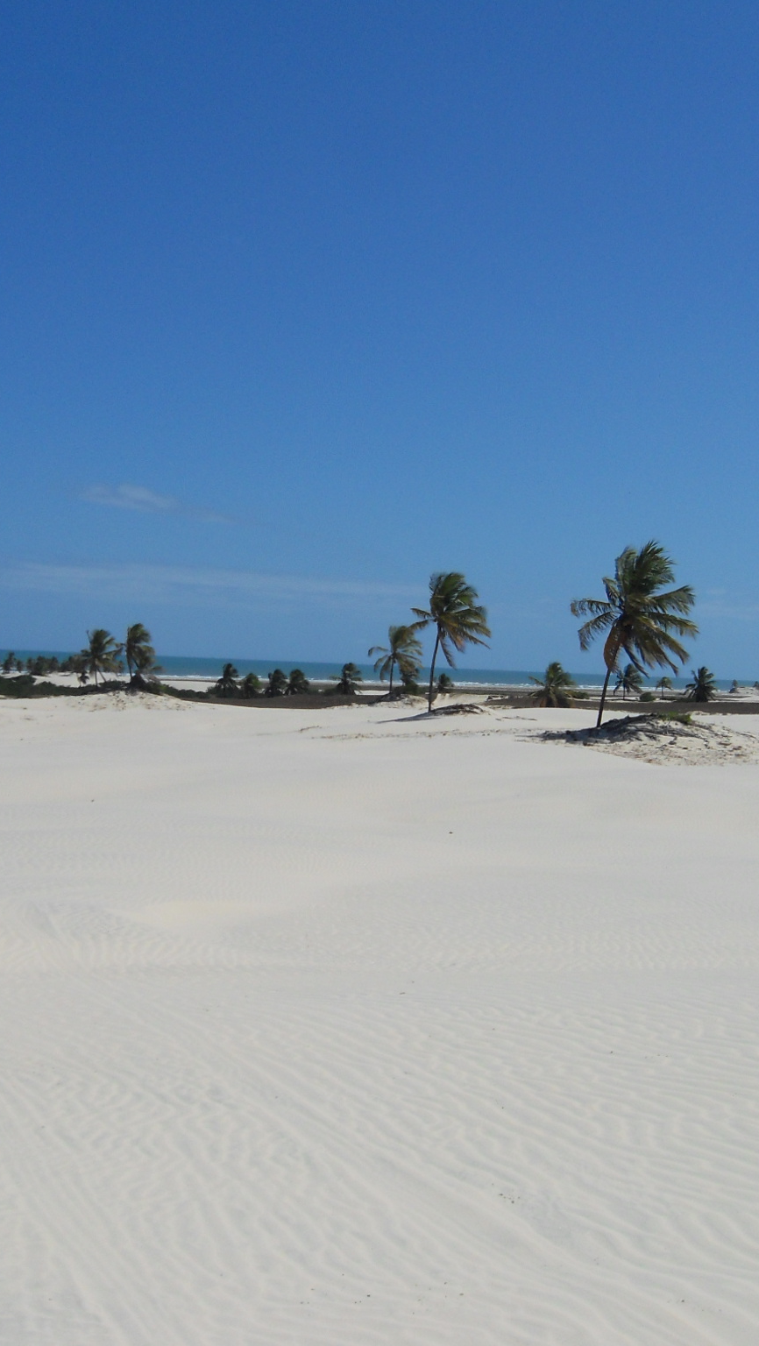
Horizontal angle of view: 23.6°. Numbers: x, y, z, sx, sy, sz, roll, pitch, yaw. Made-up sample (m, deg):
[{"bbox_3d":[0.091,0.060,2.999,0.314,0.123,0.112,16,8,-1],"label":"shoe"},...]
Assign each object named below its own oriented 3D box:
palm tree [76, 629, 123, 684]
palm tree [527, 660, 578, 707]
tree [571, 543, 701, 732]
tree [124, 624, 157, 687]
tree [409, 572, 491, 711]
[{"bbox_3d":[-31.680,-1.822,205.000,5.230,6.340,5.230,2,0,0],"label":"palm tree"},{"bbox_3d":[16.632,1.285,175.000,4.730,4.870,4.730,2,0,0],"label":"palm tree"},{"bbox_3d":[12.375,-1.870,88.000,6.190,9.110,6.190,2,0,0],"label":"tree"},{"bbox_3d":[-25.765,-1.883,195.000,3.770,6.930,4.330,2,0,0],"label":"tree"},{"bbox_3d":[4.799,-2.138,123.000,5.510,9.310,5.510,2,0,0],"label":"tree"}]

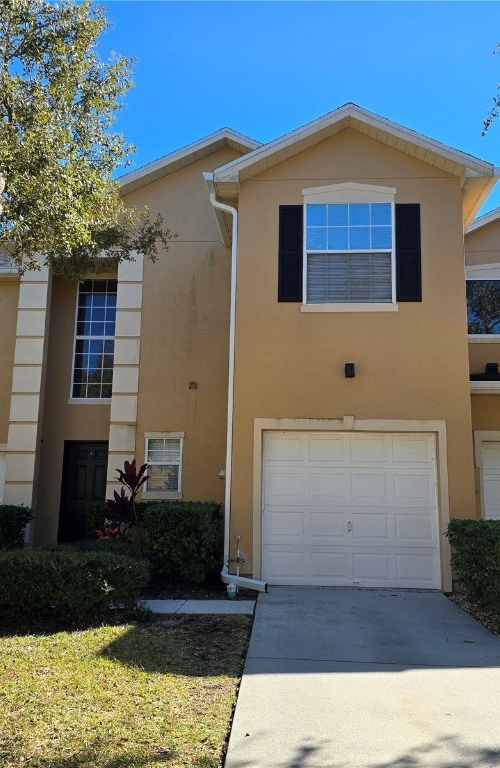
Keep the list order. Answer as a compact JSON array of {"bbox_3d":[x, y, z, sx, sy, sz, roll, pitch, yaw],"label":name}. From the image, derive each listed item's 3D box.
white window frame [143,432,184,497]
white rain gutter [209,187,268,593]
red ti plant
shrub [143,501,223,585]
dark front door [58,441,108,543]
[{"bbox_3d":[-1.490,1.420,11.858,0.660,1.140,0.100,0,-10,3],"label":"white window frame"},{"bbox_3d":[-0.161,-0.078,9.613,0.880,5.720,0.550,0,-10,4],"label":"white rain gutter"},{"bbox_3d":[-1.917,1.971,10.431,0.600,1.550,0.580,0,-10,3],"label":"red ti plant"},{"bbox_3d":[-0.930,2.313,10.064,1.080,1.120,1.000,0,-10,3],"label":"shrub"},{"bbox_3d":[-3.108,2.115,13.051,1.000,2.050,0.080,0,-10,4],"label":"dark front door"}]

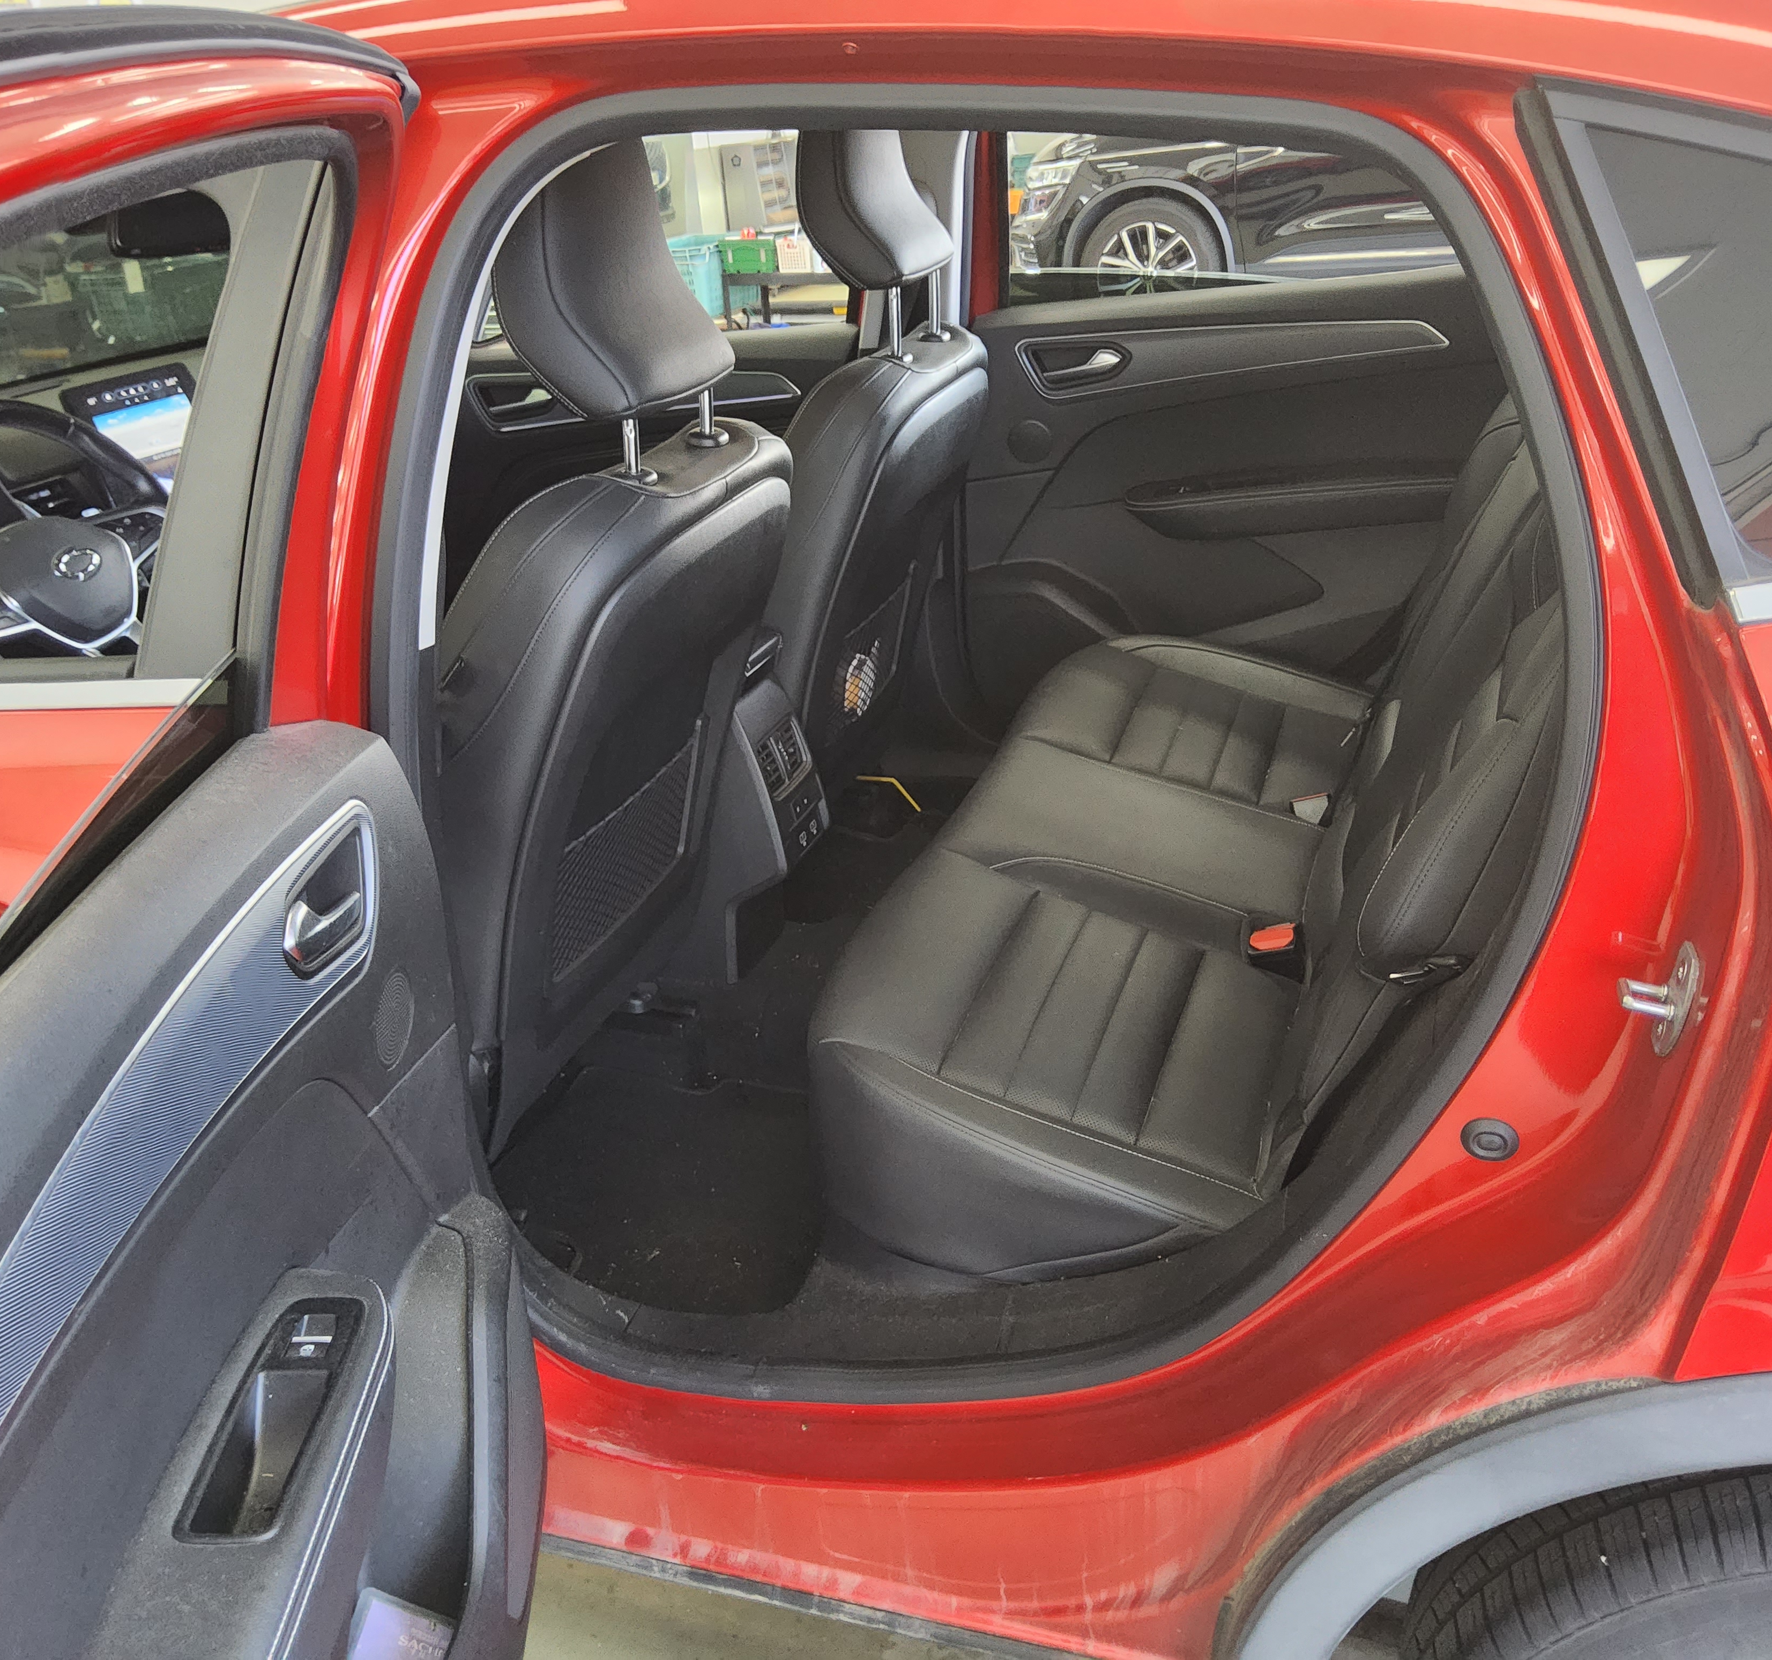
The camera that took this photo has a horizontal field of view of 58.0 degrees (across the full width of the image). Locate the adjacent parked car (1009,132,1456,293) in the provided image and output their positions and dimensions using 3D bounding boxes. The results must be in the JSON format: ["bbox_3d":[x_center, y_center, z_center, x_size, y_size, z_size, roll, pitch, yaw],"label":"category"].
[{"bbox_3d":[2.887,-3.568,8.256,4.580,1.660,1.840,3,27,16],"label":"adjacent parked car"}]

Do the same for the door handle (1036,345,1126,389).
[{"bbox_3d":[0.280,-0.666,2.301,0.125,0.056,0.033,2,25,20],"label":"door handle"}]

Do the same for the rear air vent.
[{"bbox_3d":[-0.122,-0.084,1.893,0.036,0.070,0.100,-13,19,26],"label":"rear air vent"}]

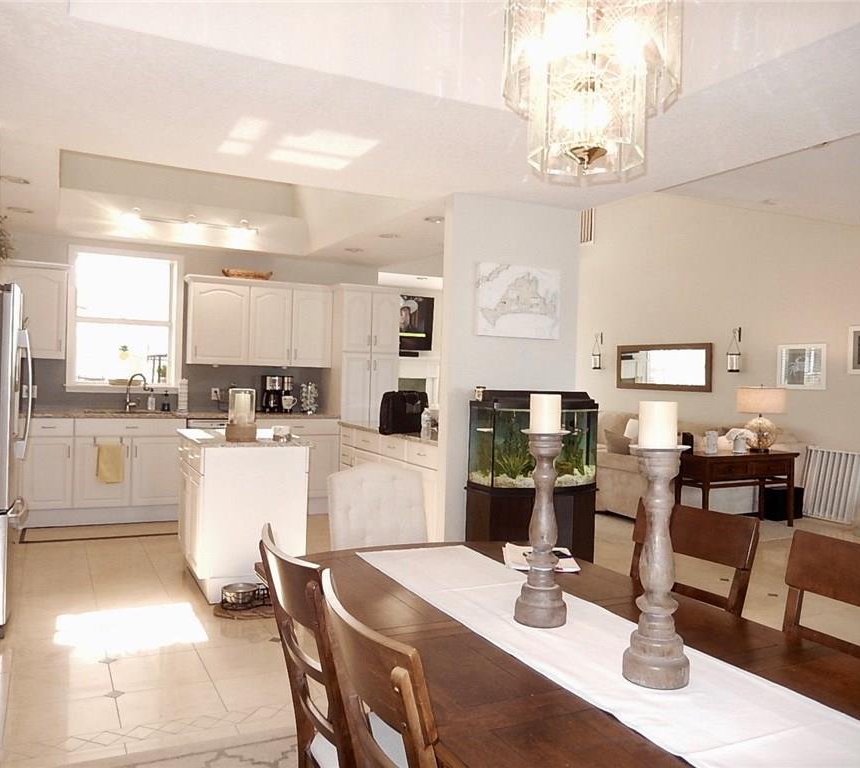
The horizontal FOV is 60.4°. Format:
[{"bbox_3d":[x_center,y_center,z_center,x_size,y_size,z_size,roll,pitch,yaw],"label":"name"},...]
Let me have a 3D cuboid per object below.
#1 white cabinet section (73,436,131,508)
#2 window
[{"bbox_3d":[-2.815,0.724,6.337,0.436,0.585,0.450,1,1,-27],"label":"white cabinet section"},{"bbox_3d":[-2.837,-0.578,6.915,0.983,1.314,0.110,1,1,-26],"label":"window"}]

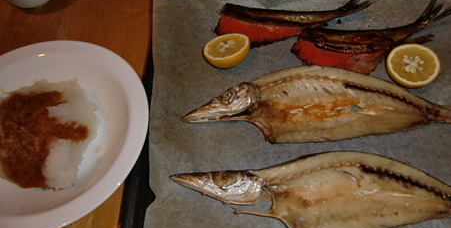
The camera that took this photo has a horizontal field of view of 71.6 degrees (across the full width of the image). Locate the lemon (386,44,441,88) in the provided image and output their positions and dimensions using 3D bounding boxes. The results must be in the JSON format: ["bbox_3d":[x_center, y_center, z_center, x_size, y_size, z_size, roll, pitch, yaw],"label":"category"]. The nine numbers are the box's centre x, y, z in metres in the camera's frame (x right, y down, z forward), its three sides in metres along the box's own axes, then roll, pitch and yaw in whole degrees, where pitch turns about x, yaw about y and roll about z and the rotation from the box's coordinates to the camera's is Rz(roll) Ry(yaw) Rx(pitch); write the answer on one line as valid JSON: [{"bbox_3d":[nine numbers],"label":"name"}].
[{"bbox_3d":[0.215,-0.051,0.364,0.055,0.027,0.055,-4,65,7],"label":"lemon"}]

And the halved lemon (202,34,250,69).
[{"bbox_3d":[0.004,-0.070,0.371,0.055,0.027,0.055,-7,45,11],"label":"halved lemon"}]

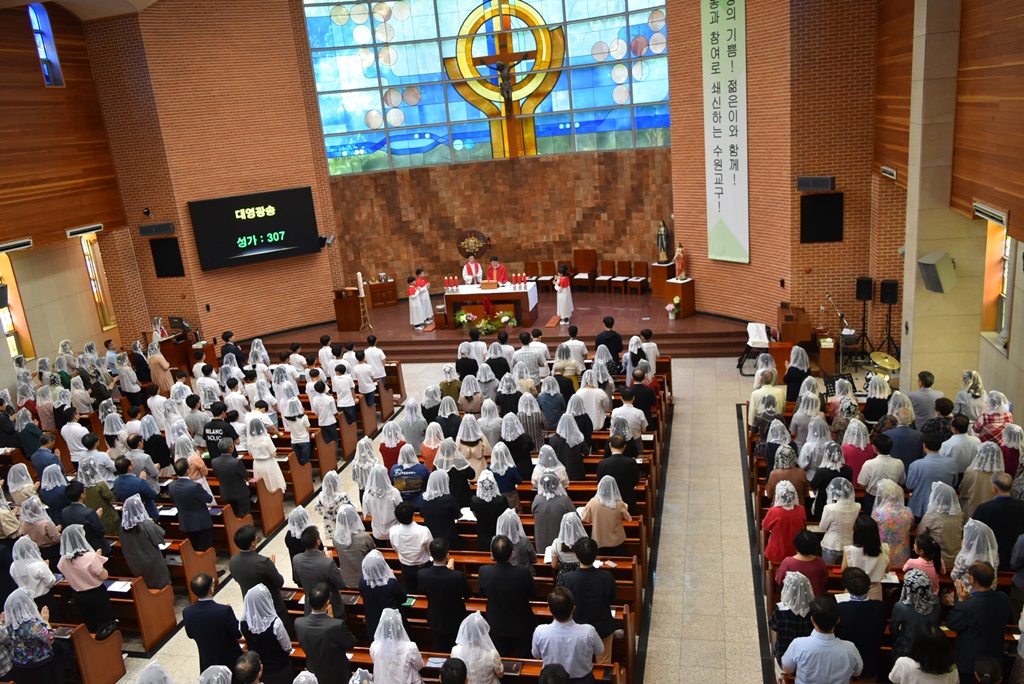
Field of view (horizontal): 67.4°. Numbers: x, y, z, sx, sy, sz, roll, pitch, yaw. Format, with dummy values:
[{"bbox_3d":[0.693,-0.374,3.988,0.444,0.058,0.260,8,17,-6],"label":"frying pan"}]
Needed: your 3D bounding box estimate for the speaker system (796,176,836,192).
[{"bbox_3d":[6.158,-3.200,15.513,0.180,0.280,0.840,-25,22,-26],"label":"speaker system"}]

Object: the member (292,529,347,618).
[{"bbox_3d":[-1.910,2.656,7.921,0.510,1.690,0.400,-1,17,17],"label":"member"}]

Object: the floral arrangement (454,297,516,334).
[{"bbox_3d":[-0.719,-0.747,20.878,1.700,0.860,0.550,-2,15,15],"label":"floral arrangement"}]

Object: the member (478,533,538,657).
[{"bbox_3d":[0.025,2.650,7.454,0.550,1.741,0.400,-2,16,15],"label":"member"}]

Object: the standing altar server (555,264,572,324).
[{"bbox_3d":[1.345,-1.258,20.249,0.450,1.554,0.420,-2,16,15],"label":"standing altar server"}]

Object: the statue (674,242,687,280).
[{"bbox_3d":[4.100,-1.969,18.663,0.250,0.900,0.290,-18,20,-35],"label":"statue"}]

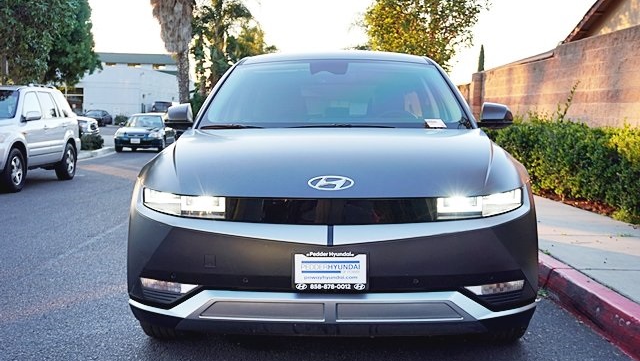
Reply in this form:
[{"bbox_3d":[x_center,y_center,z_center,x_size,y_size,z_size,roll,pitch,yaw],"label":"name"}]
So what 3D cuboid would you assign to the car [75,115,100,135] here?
[{"bbox_3d":[-13.000,-2.950,37.800,4.600,1.550,1.820,5,7,42],"label":"car"}]

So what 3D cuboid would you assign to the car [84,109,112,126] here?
[{"bbox_3d":[-19.750,-5.560,67.000,1.850,1.450,4.750,0,5,-2],"label":"car"}]

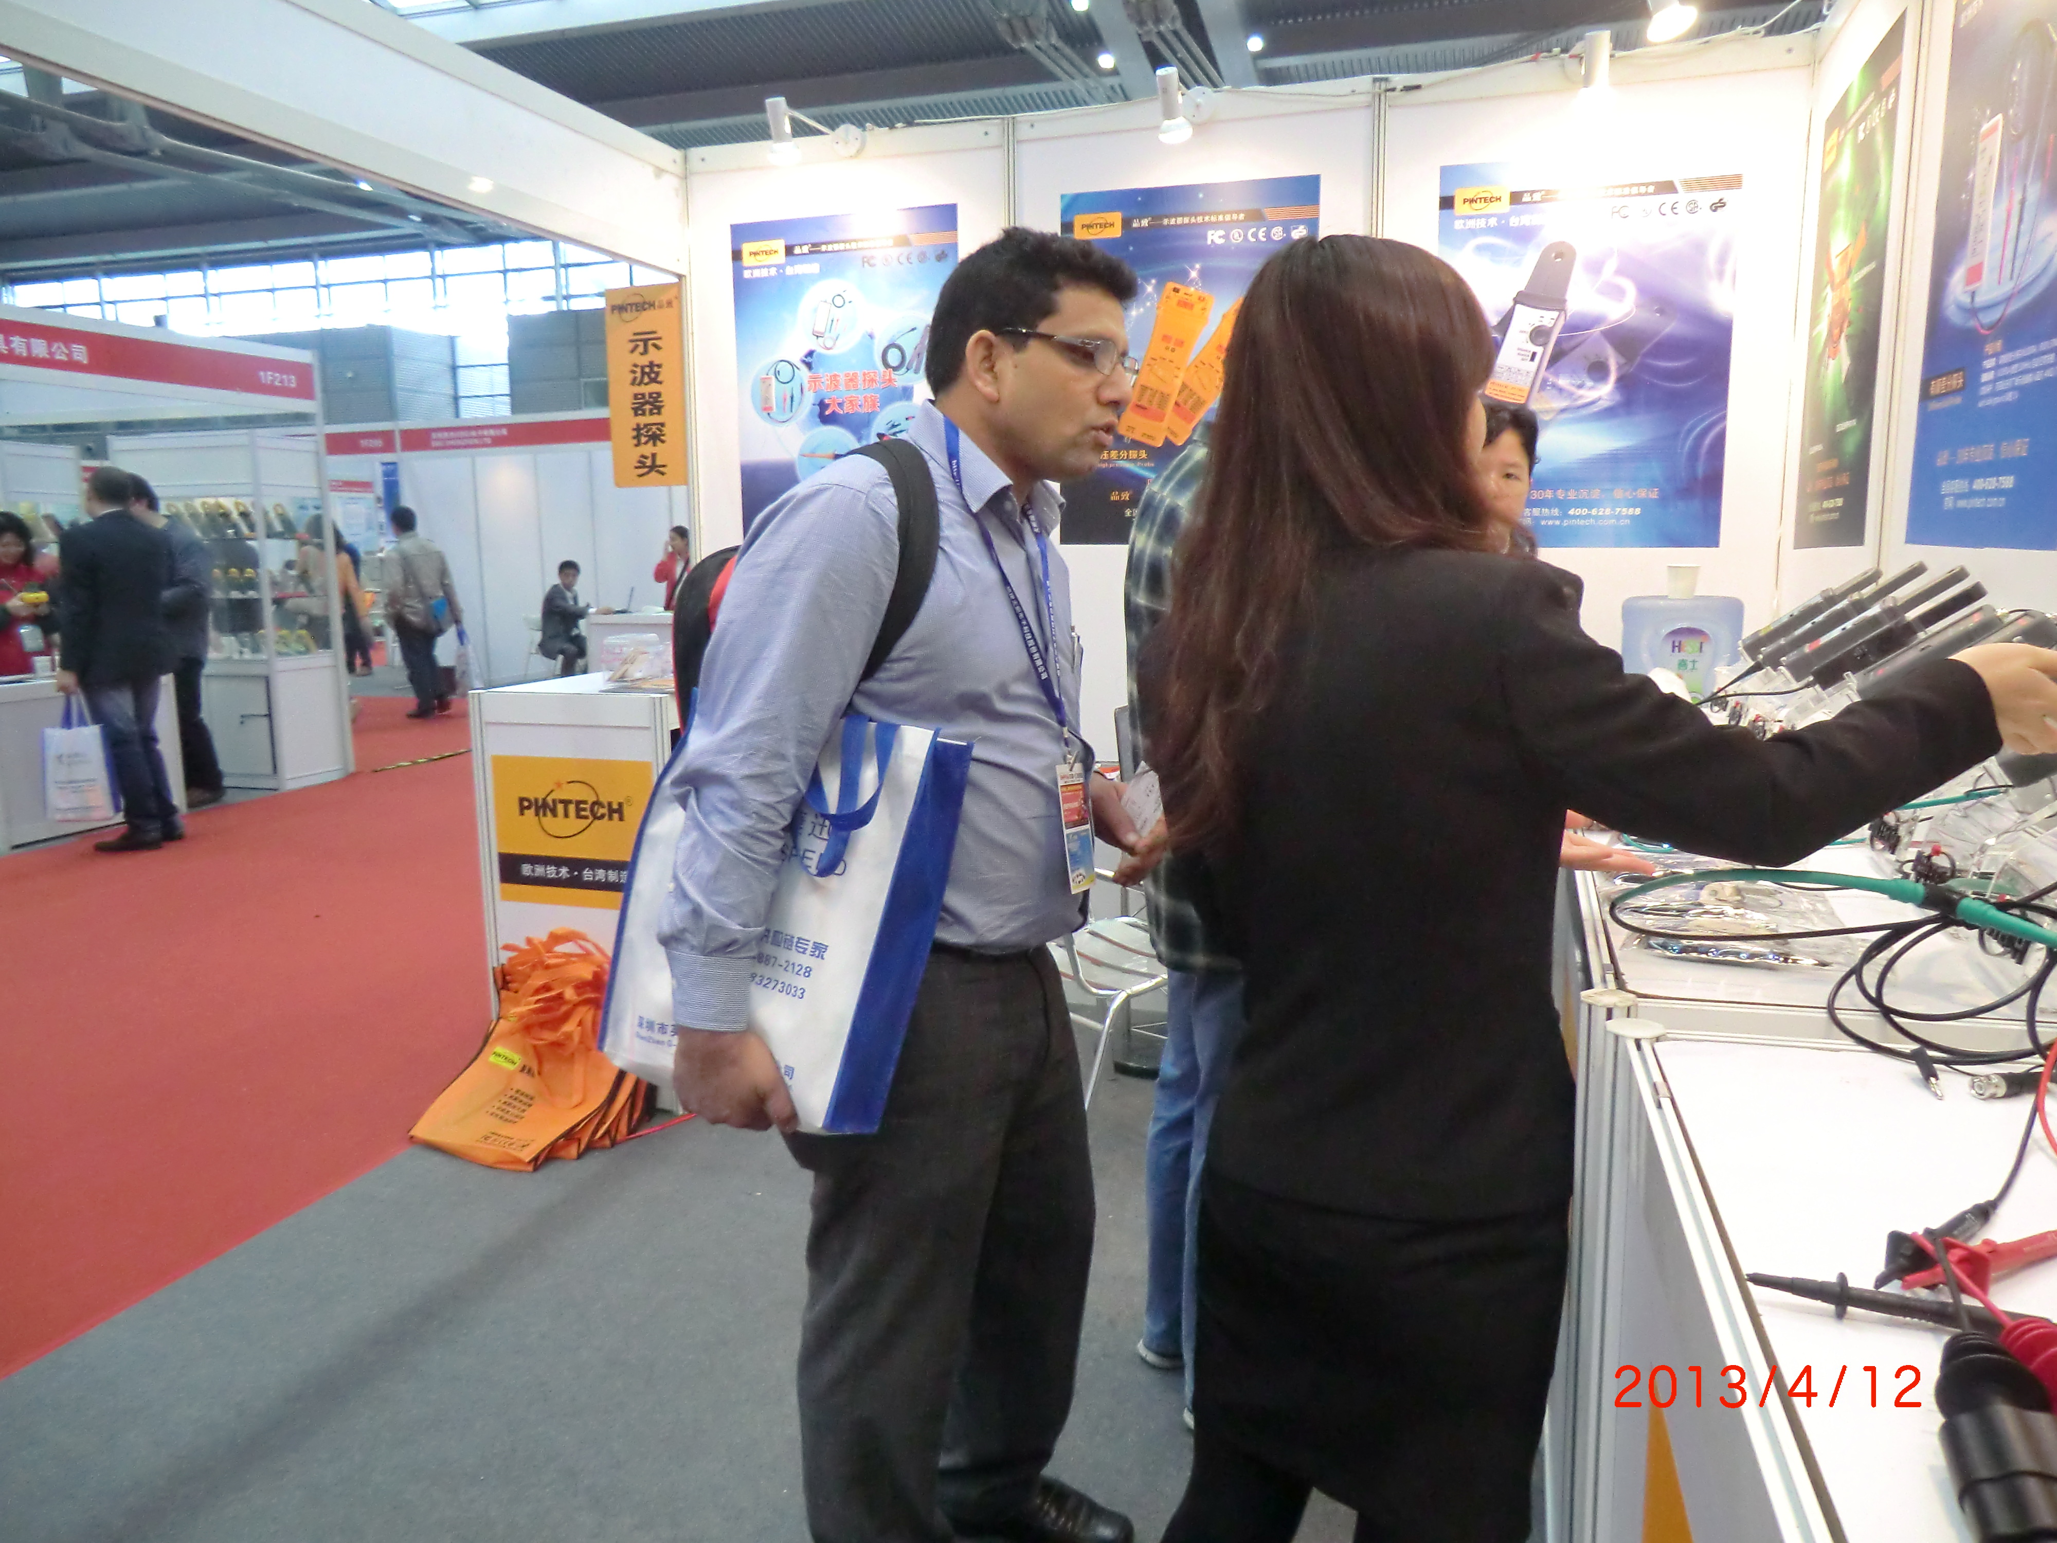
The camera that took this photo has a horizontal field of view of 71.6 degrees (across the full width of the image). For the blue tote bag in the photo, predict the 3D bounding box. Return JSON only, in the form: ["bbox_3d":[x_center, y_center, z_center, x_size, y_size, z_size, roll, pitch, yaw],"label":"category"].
[{"bbox_3d":[-0.256,0.133,1.493,0.310,0.400,0.090,10,-8,30],"label":"blue tote bag"}]

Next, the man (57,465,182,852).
[{"bbox_3d":[-4.140,-0.516,6.524,0.360,1.720,0.530,2,9,17],"label":"man"}]

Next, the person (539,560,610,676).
[{"bbox_3d":[-4.258,-1.346,13.388,0.680,1.260,0.490,4,10,28],"label":"person"}]

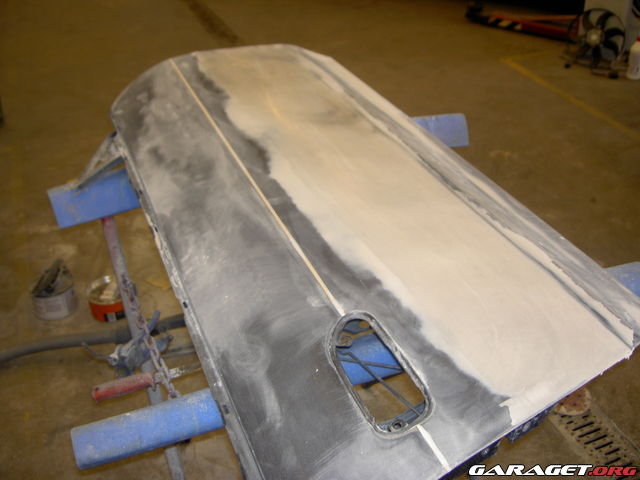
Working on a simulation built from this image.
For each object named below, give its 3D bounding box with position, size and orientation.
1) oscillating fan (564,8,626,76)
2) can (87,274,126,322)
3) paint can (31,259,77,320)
[{"bbox_3d":[1.611,-1.160,4.138,0.330,0.355,0.220,20,39,26],"label":"oscillating fan"},{"bbox_3d":[-0.712,0.203,2.410,0.122,0.083,0.122,0,35,0],"label":"can"},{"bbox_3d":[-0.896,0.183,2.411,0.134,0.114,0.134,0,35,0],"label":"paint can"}]

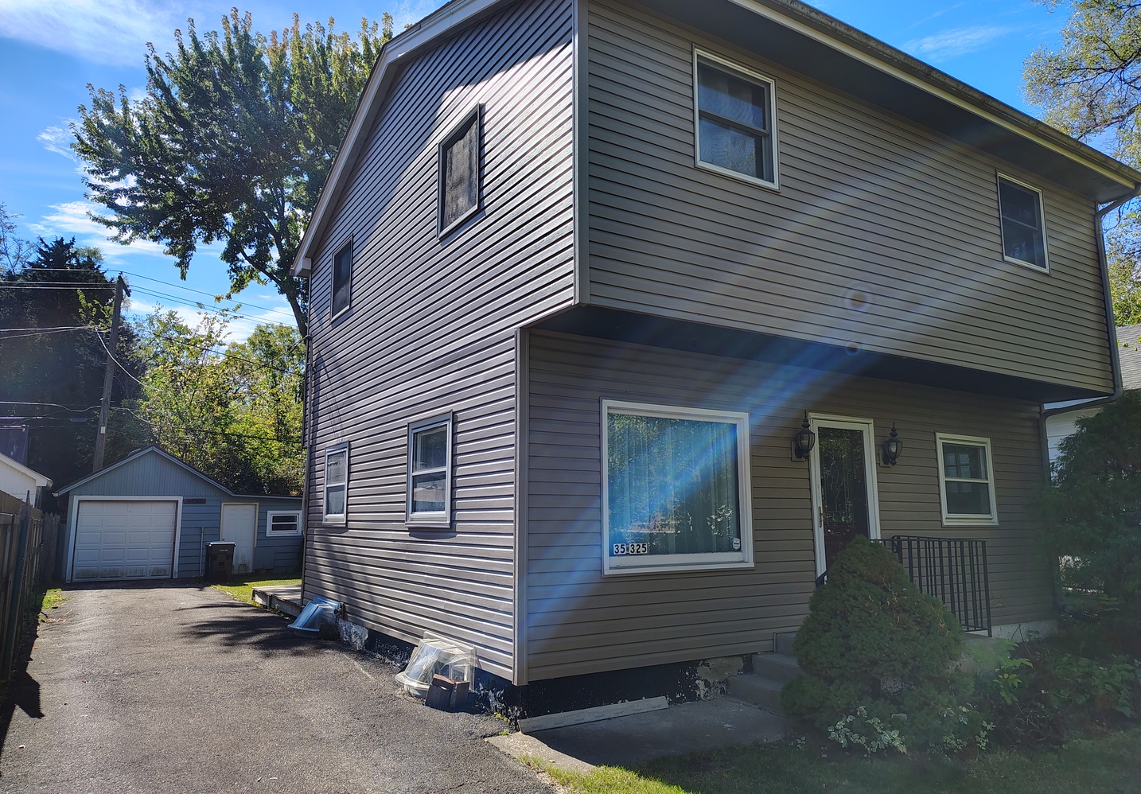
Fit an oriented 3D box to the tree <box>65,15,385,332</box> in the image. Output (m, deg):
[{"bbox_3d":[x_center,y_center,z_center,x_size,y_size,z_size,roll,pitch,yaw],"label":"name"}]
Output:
[{"bbox_3d":[-8.865,-3.404,25.334,12.400,17.700,12.000,6,-10,-31],"label":"tree"}]

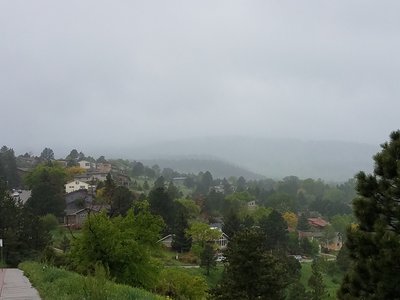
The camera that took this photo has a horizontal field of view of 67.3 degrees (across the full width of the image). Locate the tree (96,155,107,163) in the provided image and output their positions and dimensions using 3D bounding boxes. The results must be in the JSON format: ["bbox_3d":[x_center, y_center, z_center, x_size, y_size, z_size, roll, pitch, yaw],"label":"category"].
[{"bbox_3d":[-60.660,6.160,185.000,5.970,6.570,5.680,0,-2,0],"label":"tree"}]

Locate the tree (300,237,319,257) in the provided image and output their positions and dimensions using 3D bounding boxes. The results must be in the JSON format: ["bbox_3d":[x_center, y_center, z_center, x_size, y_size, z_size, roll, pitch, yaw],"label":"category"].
[{"bbox_3d":[37.545,33.259,103.000,6.172,7.200,6.172,0,-2,0],"label":"tree"}]

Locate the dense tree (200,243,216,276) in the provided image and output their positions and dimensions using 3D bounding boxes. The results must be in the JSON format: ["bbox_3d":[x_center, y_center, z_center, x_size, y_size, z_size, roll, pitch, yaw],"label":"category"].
[{"bbox_3d":[2.490,31.784,88.000,4.687,9.374,4.687,0,-2,0],"label":"dense tree"}]

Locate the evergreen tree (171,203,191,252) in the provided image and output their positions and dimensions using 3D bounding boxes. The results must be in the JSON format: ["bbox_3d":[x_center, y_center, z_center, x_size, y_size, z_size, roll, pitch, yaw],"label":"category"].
[{"bbox_3d":[-6.816,27.438,105.000,6.991,16.778,6.991,0,-2,0],"label":"evergreen tree"}]

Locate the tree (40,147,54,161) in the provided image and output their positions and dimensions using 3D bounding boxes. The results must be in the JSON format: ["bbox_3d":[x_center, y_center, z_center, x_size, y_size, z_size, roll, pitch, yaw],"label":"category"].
[{"bbox_3d":[-83.760,2.470,165.000,7.460,8.520,7.090,0,-2,0],"label":"tree"}]

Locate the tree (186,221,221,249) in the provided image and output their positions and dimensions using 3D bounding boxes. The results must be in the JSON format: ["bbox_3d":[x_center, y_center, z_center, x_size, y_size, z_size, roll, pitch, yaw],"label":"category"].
[{"bbox_3d":[0.930,22.770,80.000,8.780,7.750,8.340,0,-2,0],"label":"tree"}]

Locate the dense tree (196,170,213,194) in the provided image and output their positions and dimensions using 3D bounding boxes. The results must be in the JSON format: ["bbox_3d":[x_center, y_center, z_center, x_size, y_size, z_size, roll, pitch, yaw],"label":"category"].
[{"bbox_3d":[3.745,27.047,250.000,13.316,19.973,13.316,0,-2,0],"label":"dense tree"}]

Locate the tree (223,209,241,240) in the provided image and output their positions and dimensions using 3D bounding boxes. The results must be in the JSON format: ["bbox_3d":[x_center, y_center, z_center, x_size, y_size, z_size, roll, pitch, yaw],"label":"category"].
[{"bbox_3d":[12.373,30.246,118.000,7.071,14.534,7.071,0,-2,0],"label":"tree"}]

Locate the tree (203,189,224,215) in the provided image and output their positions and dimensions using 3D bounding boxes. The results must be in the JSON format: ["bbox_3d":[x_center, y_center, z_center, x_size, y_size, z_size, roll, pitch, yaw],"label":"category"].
[{"bbox_3d":[7.415,28.562,165.000,12.084,14.830,12.084,0,-2,0],"label":"tree"}]

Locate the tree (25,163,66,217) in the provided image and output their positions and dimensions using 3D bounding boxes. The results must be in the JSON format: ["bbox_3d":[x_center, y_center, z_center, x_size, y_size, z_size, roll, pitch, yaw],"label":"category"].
[{"bbox_3d":[-43.200,11.050,84.000,11.390,14.650,10.820,0,-2,0],"label":"tree"}]

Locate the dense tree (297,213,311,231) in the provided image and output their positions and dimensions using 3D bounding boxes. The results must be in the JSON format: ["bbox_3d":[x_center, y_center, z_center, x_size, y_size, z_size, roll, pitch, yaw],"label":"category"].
[{"bbox_3d":[48.236,33.788,140.000,6.525,10.253,6.525,0,-2,0],"label":"dense tree"}]

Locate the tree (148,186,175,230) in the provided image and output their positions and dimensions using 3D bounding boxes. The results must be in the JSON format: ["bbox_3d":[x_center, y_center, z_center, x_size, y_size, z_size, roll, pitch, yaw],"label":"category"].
[{"bbox_3d":[-12.560,19.410,98.000,8.230,14.560,7.820,0,-2,0],"label":"tree"}]

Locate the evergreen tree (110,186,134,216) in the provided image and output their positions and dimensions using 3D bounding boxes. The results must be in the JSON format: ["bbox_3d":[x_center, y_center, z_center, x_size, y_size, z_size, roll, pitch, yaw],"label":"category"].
[{"bbox_3d":[-24.040,16.230,92.000,7.720,9.800,7.340,0,-2,0],"label":"evergreen tree"}]

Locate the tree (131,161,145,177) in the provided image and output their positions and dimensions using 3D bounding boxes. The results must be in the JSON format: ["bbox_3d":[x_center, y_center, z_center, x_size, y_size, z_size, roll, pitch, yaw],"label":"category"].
[{"bbox_3d":[-52.014,15.812,250.000,11.651,14.148,11.651,0,-2,0],"label":"tree"}]

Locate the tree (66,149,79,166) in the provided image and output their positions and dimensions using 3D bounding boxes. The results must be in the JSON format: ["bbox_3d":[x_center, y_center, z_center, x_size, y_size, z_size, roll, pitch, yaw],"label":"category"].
[{"bbox_3d":[-72.150,4.530,170.000,6.590,10.430,6.260,0,-2,0],"label":"tree"}]

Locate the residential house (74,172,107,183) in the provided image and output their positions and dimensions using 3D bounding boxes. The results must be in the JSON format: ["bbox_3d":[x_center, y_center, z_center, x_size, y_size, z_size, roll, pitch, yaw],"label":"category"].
[{"bbox_3d":[-55.984,14.086,155.000,15.500,5.300,10.500,0,-2,-12],"label":"residential house"}]

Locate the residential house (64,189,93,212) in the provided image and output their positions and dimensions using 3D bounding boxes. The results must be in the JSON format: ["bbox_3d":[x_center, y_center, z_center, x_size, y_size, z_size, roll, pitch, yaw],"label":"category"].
[{"bbox_3d":[-41.320,17.490,103.000,9.500,8.000,9.500,1,-2,-14],"label":"residential house"}]

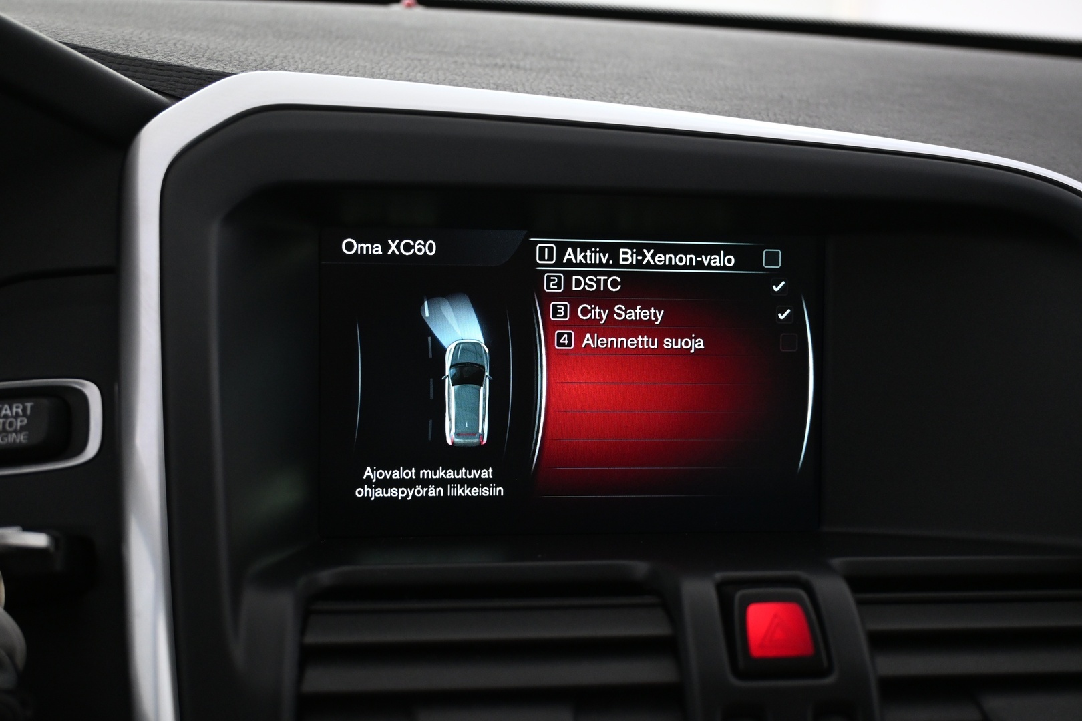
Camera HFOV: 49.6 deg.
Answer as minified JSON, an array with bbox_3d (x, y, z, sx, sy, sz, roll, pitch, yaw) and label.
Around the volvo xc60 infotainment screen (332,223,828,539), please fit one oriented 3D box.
[{"bbox_3d":[0.010,0.007,0.365,0.155,0.093,0.013,0,2,-6],"label":"volvo xc60 infotainment screen"}]

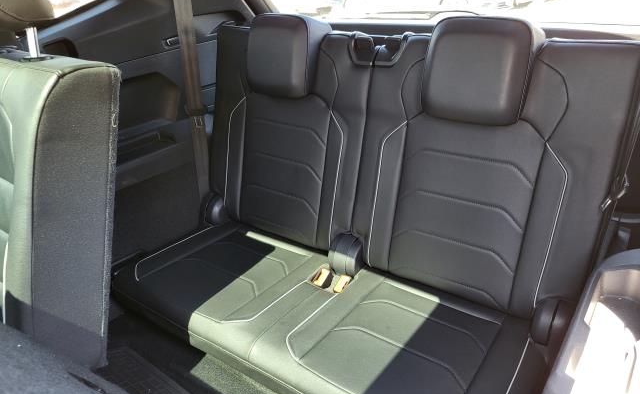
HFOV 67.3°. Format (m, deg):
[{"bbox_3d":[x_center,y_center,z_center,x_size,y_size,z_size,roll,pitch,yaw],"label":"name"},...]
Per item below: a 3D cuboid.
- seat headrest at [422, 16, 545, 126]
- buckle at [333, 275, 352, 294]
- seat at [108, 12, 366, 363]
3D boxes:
[{"bbox_3d":[0.319,-0.258,0.954,0.200,0.198,0.118,17,21,35],"label":"seat headrest"},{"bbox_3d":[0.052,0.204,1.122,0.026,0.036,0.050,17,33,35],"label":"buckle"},{"bbox_3d":[-0.194,-0.093,1.206,0.550,0.670,0.630,17,33,35],"label":"seat"}]

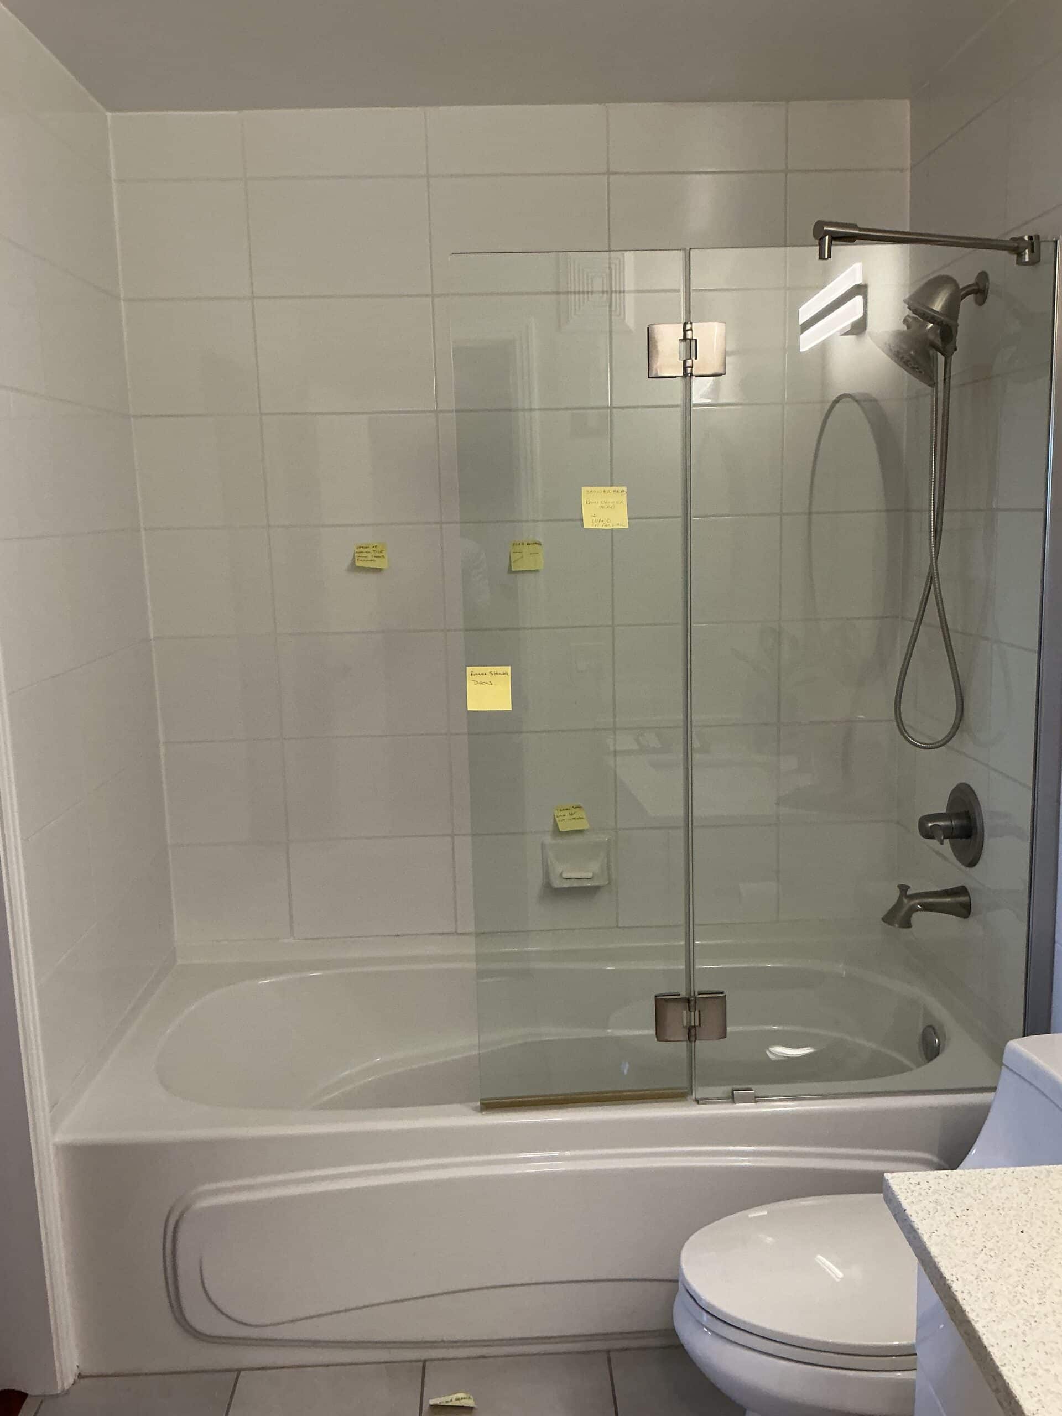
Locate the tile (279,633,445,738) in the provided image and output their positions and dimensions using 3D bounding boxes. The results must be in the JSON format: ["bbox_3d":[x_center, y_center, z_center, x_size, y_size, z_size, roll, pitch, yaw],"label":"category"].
[{"bbox_3d":[-0.404,-0.055,2.859,0.402,0.253,0.010,-2,10,-2],"label":"tile"}]

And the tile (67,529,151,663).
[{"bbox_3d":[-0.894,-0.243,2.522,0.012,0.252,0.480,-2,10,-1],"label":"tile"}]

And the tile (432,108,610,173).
[{"bbox_3d":[-0.029,-1.271,2.663,0.402,0.140,0.010,-2,10,-2],"label":"tile"}]

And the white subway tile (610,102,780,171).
[{"bbox_3d":[0.375,-1.284,2.679,0.402,0.141,0.010,-2,10,-2],"label":"white subway tile"}]

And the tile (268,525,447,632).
[{"bbox_3d":[-0.410,-0.306,2.815,0.402,0.253,0.010,-2,10,-2],"label":"tile"}]

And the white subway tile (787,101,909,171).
[{"bbox_3d":[0.708,-1.276,2.649,0.274,0.143,0.012,-2,10,-2],"label":"white subway tile"}]

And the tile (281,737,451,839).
[{"bbox_3d":[-0.396,0.195,2.892,0.400,0.251,0.010,-2,10,-2],"label":"tile"}]

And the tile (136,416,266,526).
[{"bbox_3d":[-0.763,-0.547,2.757,0.287,0.253,0.010,-2,10,-2],"label":"tile"}]

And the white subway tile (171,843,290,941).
[{"bbox_3d":[-0.737,0.455,2.926,0.289,0.251,0.010,-2,10,-2],"label":"white subway tile"}]

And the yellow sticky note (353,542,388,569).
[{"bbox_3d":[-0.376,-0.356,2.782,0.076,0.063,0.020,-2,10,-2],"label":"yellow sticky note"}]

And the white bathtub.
[{"bbox_3d":[0.037,0.898,2.599,1.796,0.507,0.824,-2,10,-2],"label":"white bathtub"}]

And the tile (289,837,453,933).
[{"bbox_3d":[-0.392,0.449,2.948,0.402,0.253,0.010,-2,10,-2],"label":"tile"}]

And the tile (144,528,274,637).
[{"bbox_3d":[-0.756,-0.295,2.795,0.289,0.251,0.010,-2,10,-2],"label":"tile"}]

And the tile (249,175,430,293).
[{"bbox_3d":[-0.423,-1.046,2.645,0.400,0.252,0.012,-2,10,-2],"label":"tile"}]

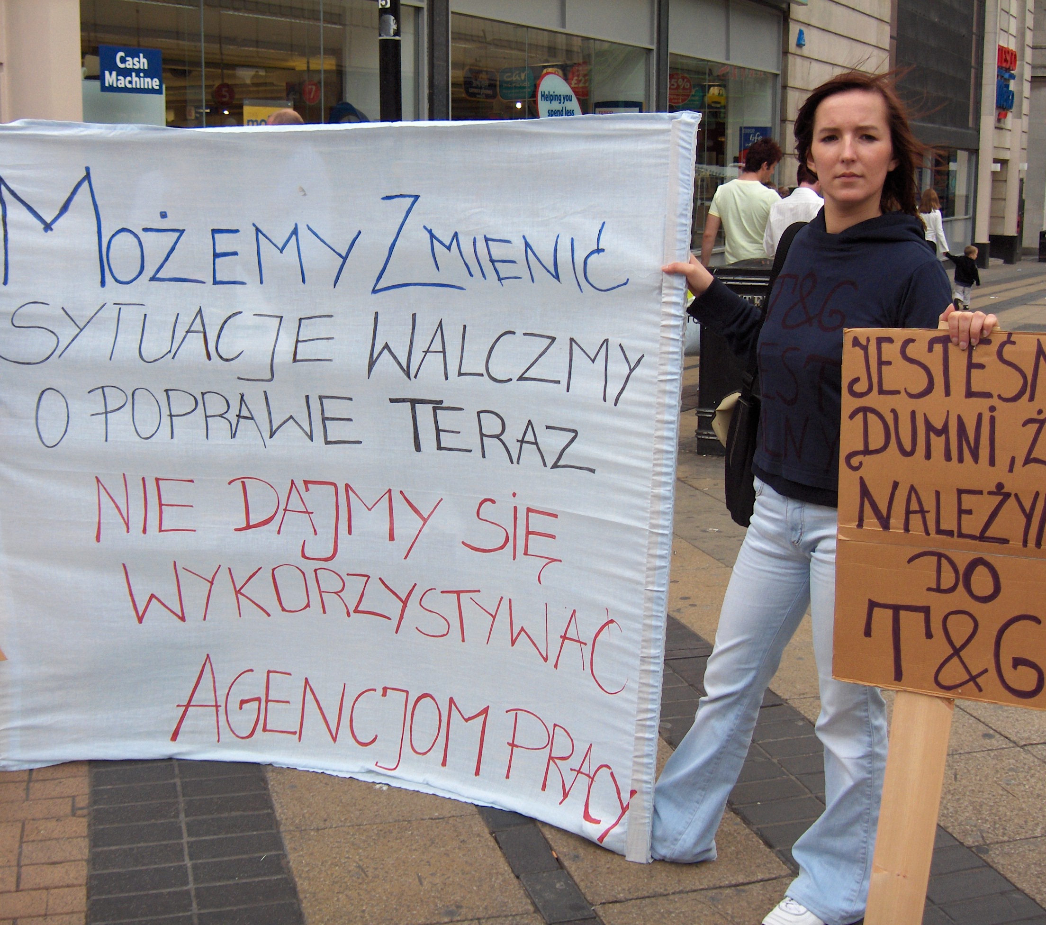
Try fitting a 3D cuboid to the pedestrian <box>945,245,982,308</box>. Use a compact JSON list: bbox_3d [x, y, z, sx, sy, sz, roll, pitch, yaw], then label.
[{"bbox_3d":[6.070,-2.563,19.100,0.420,0.880,0.300,9,14,36],"label":"pedestrian"}]

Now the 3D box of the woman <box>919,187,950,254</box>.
[{"bbox_3d":[5.555,-2.896,18.900,0.500,1.650,0.360,6,13,27],"label":"woman"}]

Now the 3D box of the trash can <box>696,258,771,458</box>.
[{"bbox_3d":[1.277,-0.574,7.450,0.530,1.040,0.530,5,13,24],"label":"trash can"}]

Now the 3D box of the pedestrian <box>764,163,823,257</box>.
[{"bbox_3d":[1.733,-1.048,8.500,0.500,1.740,0.360,5,13,24],"label":"pedestrian"}]

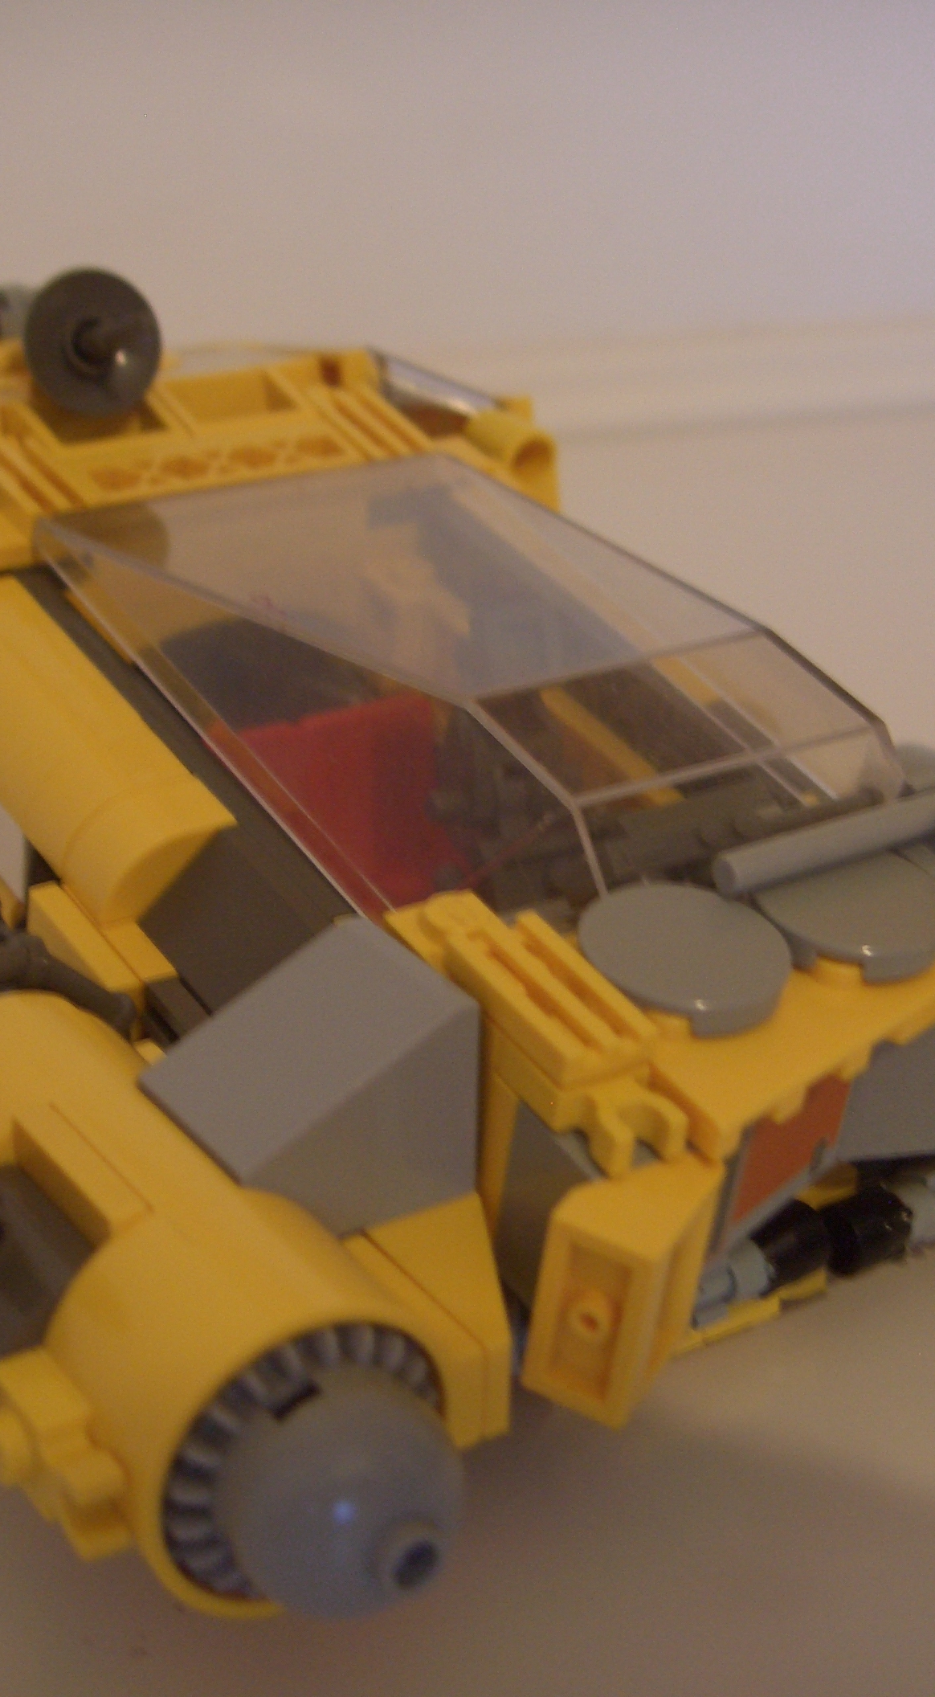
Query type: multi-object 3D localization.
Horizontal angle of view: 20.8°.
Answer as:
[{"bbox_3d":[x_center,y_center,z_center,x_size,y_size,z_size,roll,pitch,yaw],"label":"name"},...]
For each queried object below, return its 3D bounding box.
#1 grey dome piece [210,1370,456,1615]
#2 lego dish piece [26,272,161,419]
[{"bbox_3d":[-0.006,0.042,0.160,0.016,0.016,0.011,-14,23,-27],"label":"grey dome piece"},{"bbox_3d":[-0.042,-0.055,0.280,0.016,0.016,0.004,0,4,-29],"label":"lego dish piece"}]

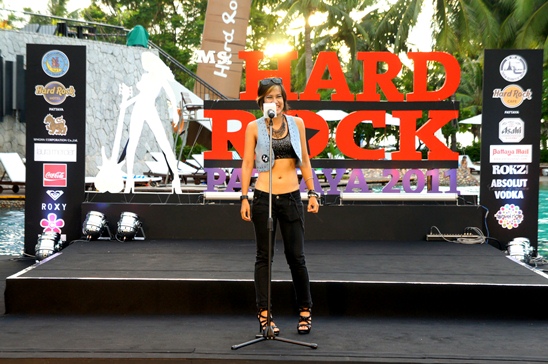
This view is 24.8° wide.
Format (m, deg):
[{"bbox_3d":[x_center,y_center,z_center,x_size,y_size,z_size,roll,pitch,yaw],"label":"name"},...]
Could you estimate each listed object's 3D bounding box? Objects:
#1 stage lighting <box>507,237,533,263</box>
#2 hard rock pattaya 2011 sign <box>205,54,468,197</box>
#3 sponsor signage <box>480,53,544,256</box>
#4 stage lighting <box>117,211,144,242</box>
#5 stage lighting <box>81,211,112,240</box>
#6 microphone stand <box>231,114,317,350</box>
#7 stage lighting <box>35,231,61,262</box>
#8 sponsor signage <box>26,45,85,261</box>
[{"bbox_3d":[2.720,0.775,13.700,0.270,0.320,0.270,1,2,18],"label":"stage lighting"},{"bbox_3d":[0.657,-0.668,14.000,2.890,1.600,0.100,1,2,0],"label":"hard rock pattaya 2011 sign"},{"bbox_3d":[2.785,-0.333,14.650,0.710,2.440,0.100,2,2,14],"label":"sponsor signage"},{"bbox_3d":[-1.537,0.474,13.400,0.270,0.320,0.270,1,2,21],"label":"stage lighting"},{"bbox_3d":[-1.897,0.471,13.400,0.270,0.320,0.270,1,2,21],"label":"stage lighting"},{"bbox_3d":[-0.003,0.315,8.100,0.550,1.500,0.530,1,2,0],"label":"microphone stand"},{"bbox_3d":[-2.493,0.722,13.750,0.270,0.320,0.270,1,2,18],"label":"stage lighting"},{"bbox_3d":[-2.536,-0.362,14.450,0.710,2.440,0.100,1,2,-14],"label":"sponsor signage"}]

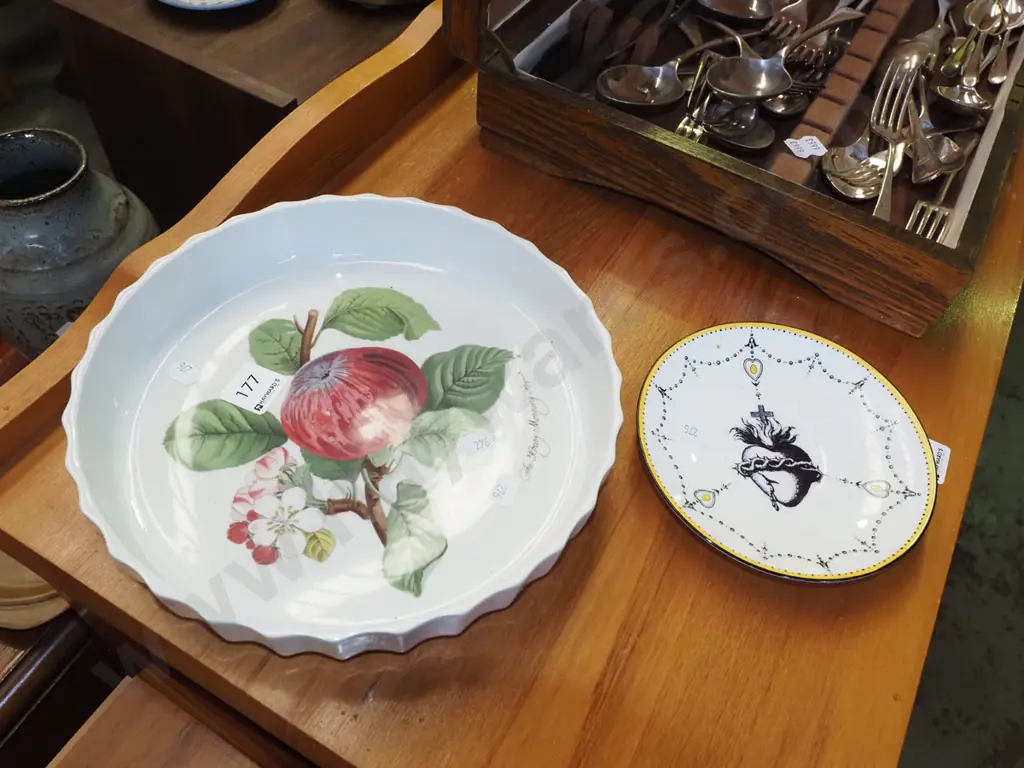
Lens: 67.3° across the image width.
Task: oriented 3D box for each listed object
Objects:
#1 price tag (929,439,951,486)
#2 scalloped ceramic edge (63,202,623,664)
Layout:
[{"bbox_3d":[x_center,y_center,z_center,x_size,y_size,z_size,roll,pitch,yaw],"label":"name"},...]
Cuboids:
[{"bbox_3d":[0.246,0.043,0.459,0.029,0.002,0.029,25,56,12],"label":"price tag"},{"bbox_3d":[-0.082,0.007,0.416,0.280,0.043,0.280,8,53,0],"label":"scalloped ceramic edge"}]

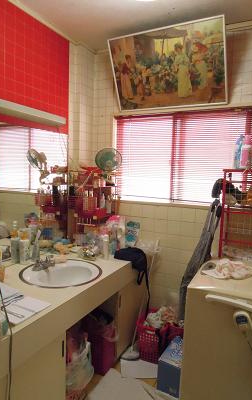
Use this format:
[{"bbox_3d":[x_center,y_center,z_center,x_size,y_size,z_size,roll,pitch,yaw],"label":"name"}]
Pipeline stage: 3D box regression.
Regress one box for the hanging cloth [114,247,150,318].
[{"bbox_3d":[0.047,0.650,2.145,0.180,0.530,0.210,4,6,27],"label":"hanging cloth"}]

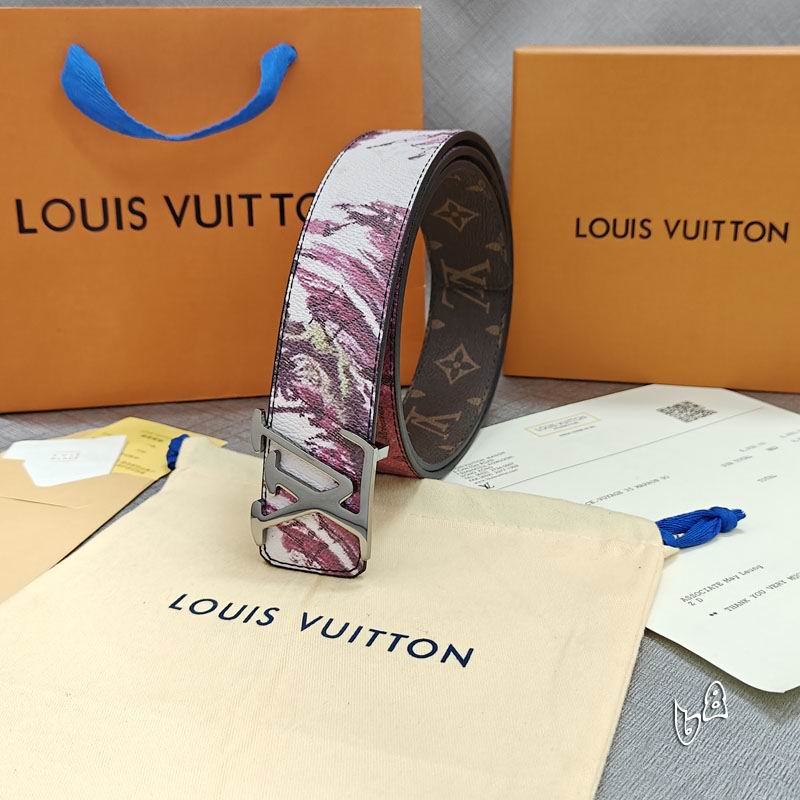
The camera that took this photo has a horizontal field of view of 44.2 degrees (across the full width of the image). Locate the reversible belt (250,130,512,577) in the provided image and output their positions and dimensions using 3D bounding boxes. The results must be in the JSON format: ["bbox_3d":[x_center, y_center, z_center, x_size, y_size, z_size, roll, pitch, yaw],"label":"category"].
[{"bbox_3d":[-0.001,-0.034,0.396,0.045,0.144,0.173,6,20,23],"label":"reversible belt"}]

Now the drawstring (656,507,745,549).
[{"bbox_3d":[0.109,0.047,0.357,0.034,0.010,0.015,-5,20,-14],"label":"drawstring"}]

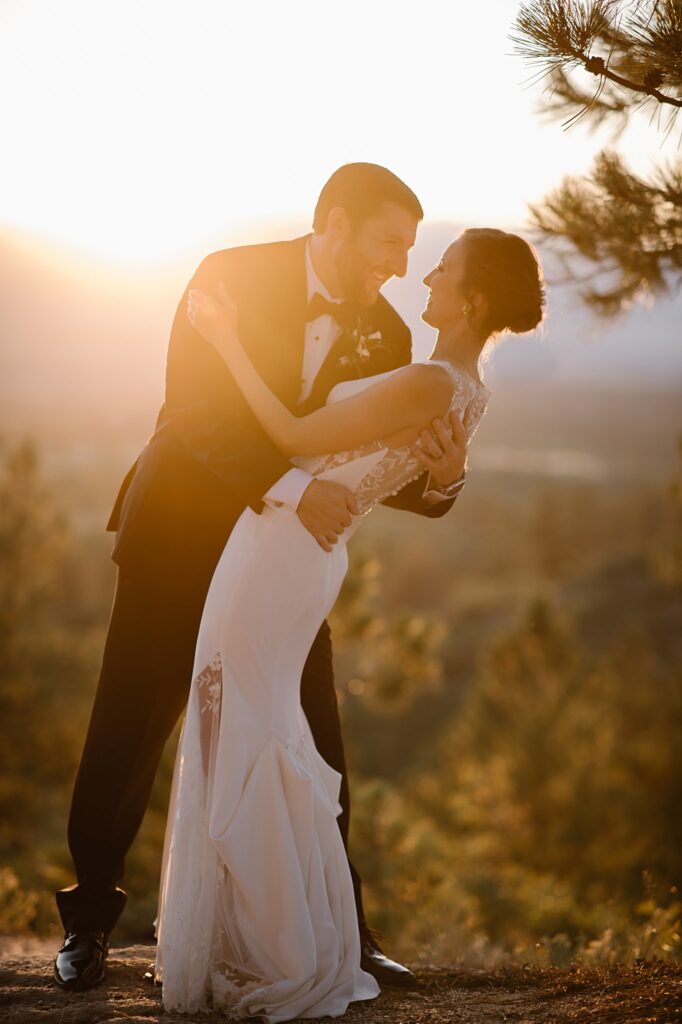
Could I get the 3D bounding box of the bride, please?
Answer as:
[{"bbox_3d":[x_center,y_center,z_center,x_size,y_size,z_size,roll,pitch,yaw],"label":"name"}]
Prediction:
[{"bbox_3d":[0.017,0.222,4.800,0.760,1.560,0.520,1,3,13],"label":"bride"}]

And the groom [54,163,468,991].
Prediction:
[{"bbox_3d":[-0.160,0.130,4.880,0.730,1.670,0.640,-3,4,-41],"label":"groom"}]

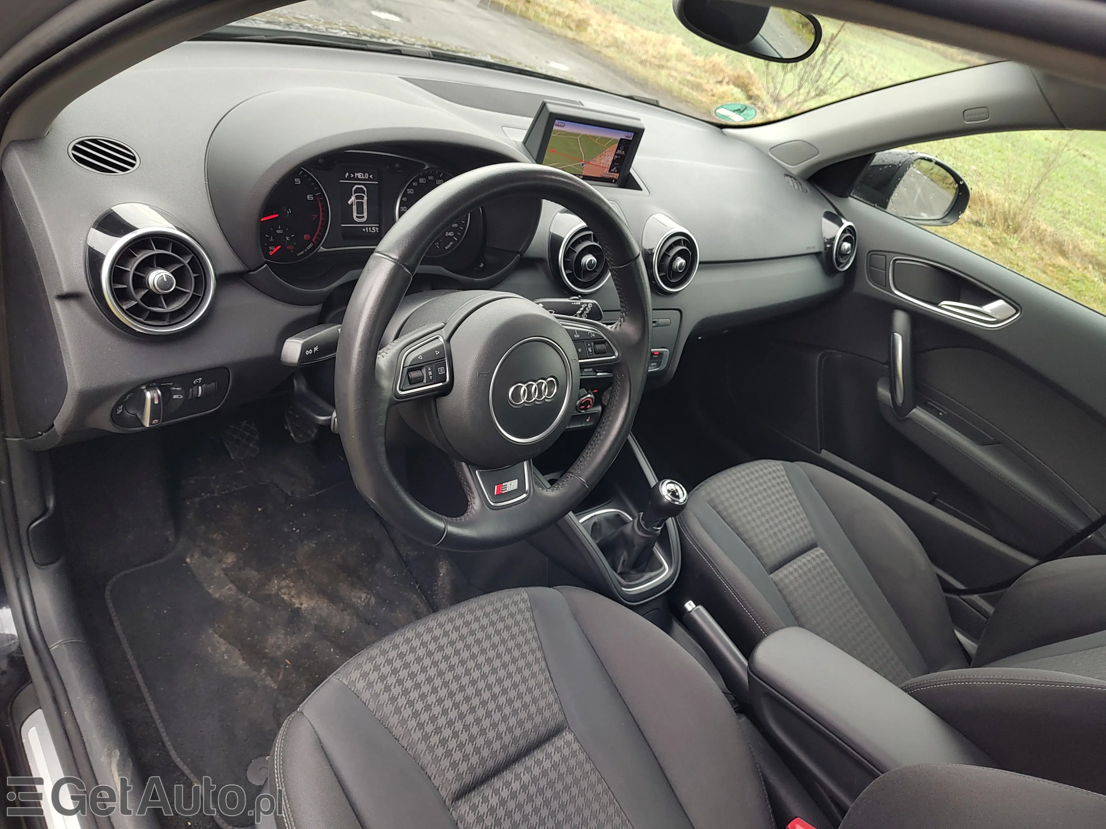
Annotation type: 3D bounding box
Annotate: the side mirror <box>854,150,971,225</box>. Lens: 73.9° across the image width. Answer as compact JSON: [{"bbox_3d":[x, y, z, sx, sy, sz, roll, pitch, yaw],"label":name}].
[{"bbox_3d":[0.753,-0.476,1.516,0.220,0.130,0.125,-5,41,-34],"label":"side mirror"}]

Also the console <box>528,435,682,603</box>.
[{"bbox_3d":[0.090,0.147,1.161,0.200,0.160,0.280,-13,47,-41],"label":"console"}]

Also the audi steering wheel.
[{"bbox_3d":[-0.047,-0.050,0.712,0.370,0.370,0.100,-13,26,-41],"label":"audi steering wheel"}]

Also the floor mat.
[{"bbox_3d":[-0.393,0.300,1.130,0.450,0.030,0.580,-13,47,-41],"label":"floor mat"}]

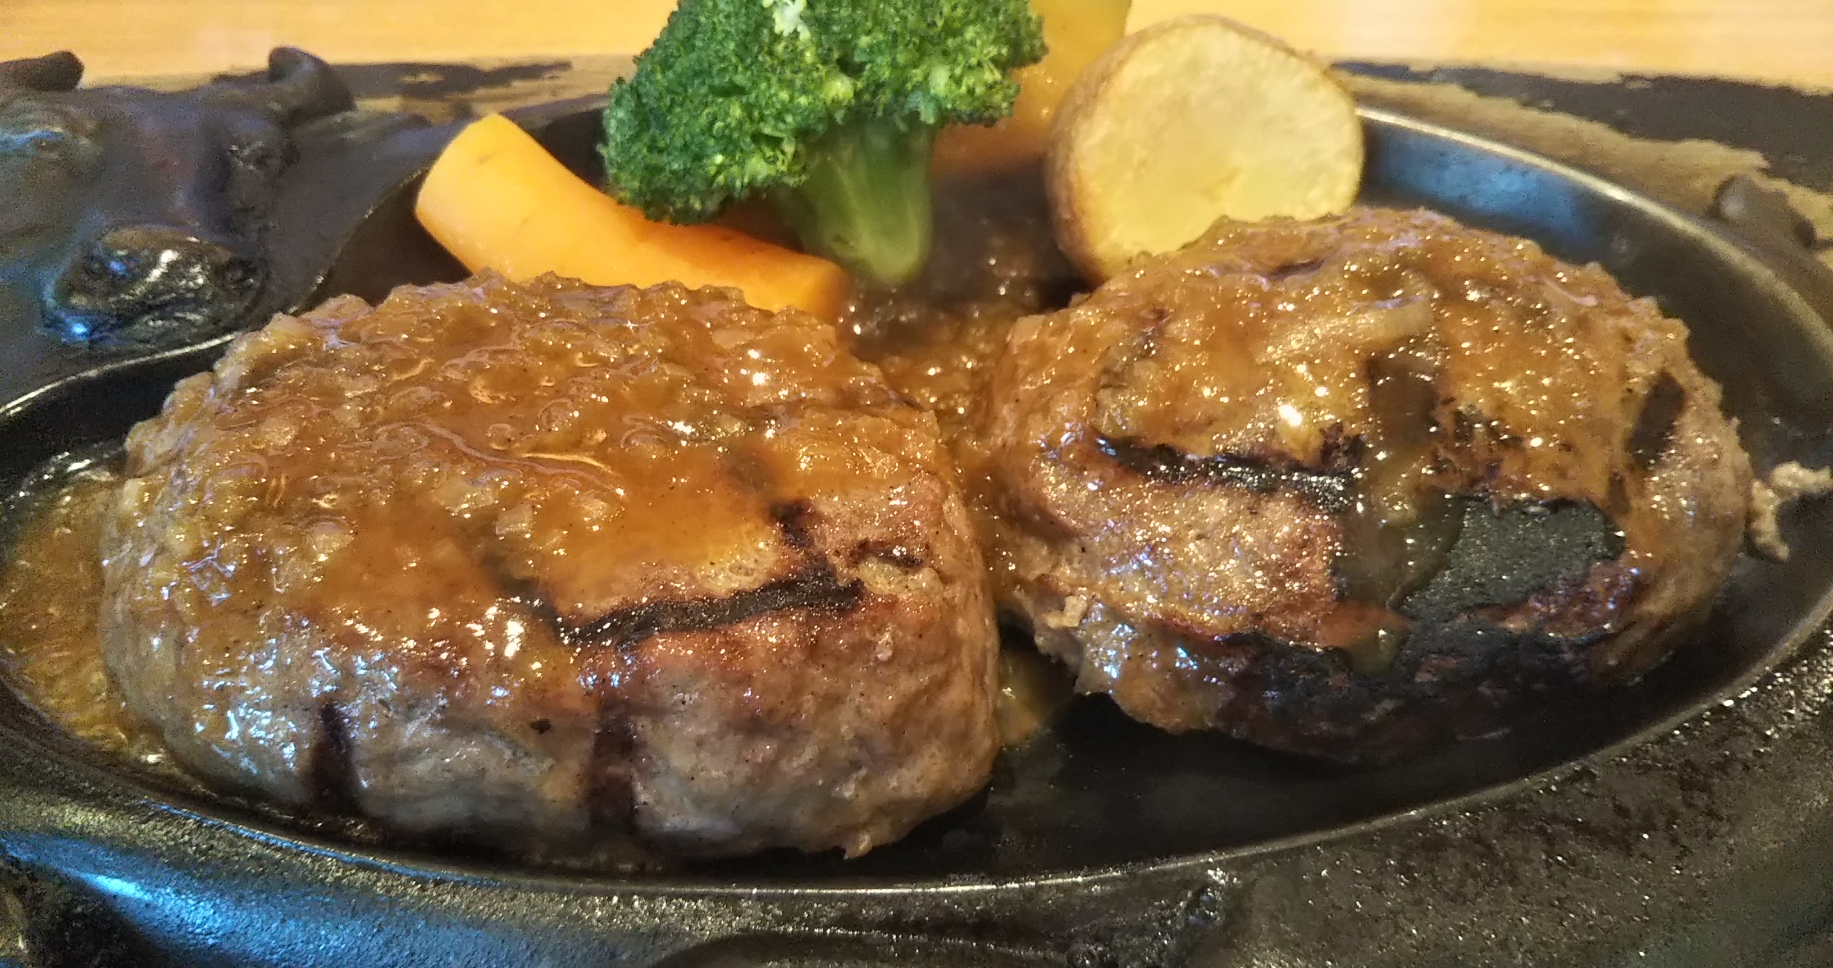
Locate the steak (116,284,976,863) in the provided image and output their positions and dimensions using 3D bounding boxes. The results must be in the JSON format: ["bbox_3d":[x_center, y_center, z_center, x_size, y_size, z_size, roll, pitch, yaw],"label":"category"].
[{"bbox_3d":[-0.038,0.007,0.171,0.095,0.041,0.061,8,42,10],"label":"steak"}]

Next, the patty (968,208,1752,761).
[{"bbox_3d":[0.051,-0.003,0.185,0.083,0.037,0.068,-6,41,-7],"label":"patty"}]

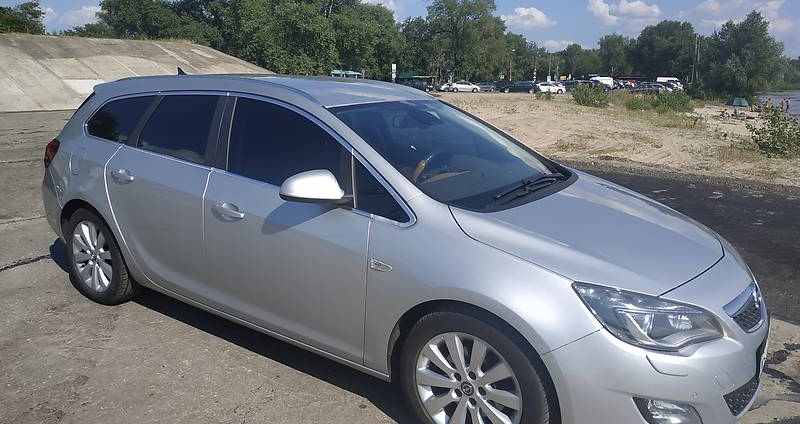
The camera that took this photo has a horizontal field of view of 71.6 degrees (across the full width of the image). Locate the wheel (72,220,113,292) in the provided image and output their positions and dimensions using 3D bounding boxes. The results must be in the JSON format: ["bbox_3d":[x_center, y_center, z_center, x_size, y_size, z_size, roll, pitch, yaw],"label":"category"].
[{"bbox_3d":[-1.936,0.282,3.621,0.465,0.465,0.170,10,15,32],"label":"wheel"}]

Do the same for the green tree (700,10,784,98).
[{"bbox_3d":[55.733,-25.392,90.000,14.300,14.800,13.000,9,16,30],"label":"green tree"}]

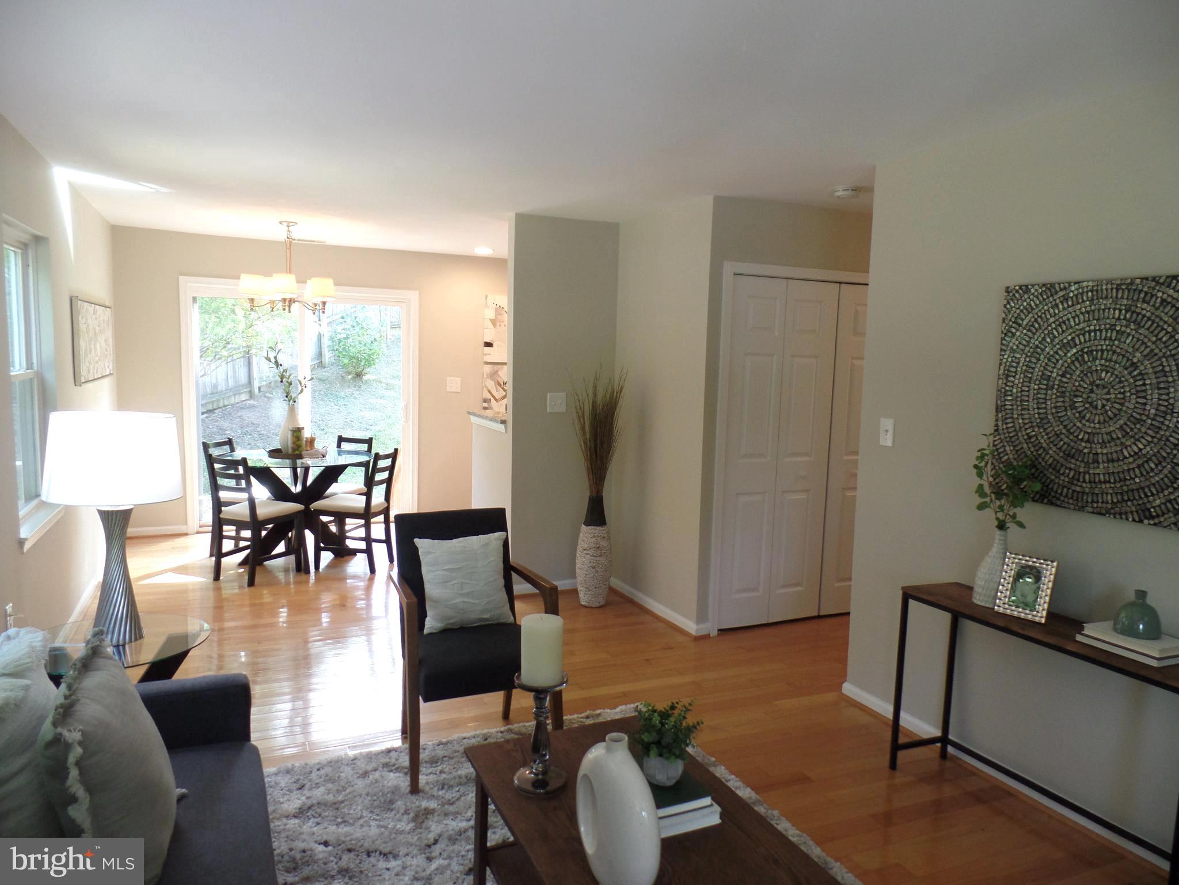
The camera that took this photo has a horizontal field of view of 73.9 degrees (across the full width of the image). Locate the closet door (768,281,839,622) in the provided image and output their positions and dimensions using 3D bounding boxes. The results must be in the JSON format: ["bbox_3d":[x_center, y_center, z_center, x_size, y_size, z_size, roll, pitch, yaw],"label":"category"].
[{"bbox_3d":[1.267,0.068,4.636,0.380,2.005,0.040,-1,7,-24],"label":"closet door"}]

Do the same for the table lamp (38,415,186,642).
[{"bbox_3d":[-1.608,0.289,2.656,0.415,0.775,0.415,-1,7,-24],"label":"table lamp"}]

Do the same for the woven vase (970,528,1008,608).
[{"bbox_3d":[1.463,0.440,2.798,0.150,0.268,0.150,-1,7,-24],"label":"woven vase"}]

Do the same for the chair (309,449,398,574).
[{"bbox_3d":[-1.695,0.469,5.676,0.510,0.860,0.420,3,6,12],"label":"chair"}]

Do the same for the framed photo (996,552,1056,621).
[{"bbox_3d":[1.486,0.491,2.668,0.030,0.210,0.157,23,-10,-42],"label":"framed photo"}]

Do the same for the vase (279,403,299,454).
[{"bbox_3d":[-2.296,-0.104,6.029,0.175,0.360,0.175,-1,7,-24],"label":"vase"}]

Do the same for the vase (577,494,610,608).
[{"bbox_3d":[0.035,0.683,4.975,0.220,0.700,0.220,1,6,0],"label":"vase"}]

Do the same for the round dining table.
[{"bbox_3d":[-2.137,0.491,5.820,1.020,0.760,1.020,-1,7,-25],"label":"round dining table"}]

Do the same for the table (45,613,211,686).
[{"bbox_3d":[-1.617,0.947,2.683,0.580,0.555,0.580,-1,7,-25],"label":"table"}]

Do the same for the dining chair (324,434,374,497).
[{"bbox_3d":[-2.015,0.393,6.296,0.420,0.860,0.510,4,7,20],"label":"dining chair"}]

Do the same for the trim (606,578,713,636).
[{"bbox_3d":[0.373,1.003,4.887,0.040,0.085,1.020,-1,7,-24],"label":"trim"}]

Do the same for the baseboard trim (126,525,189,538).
[{"bbox_3d":[-3.511,0.722,6.335,0.450,0.090,0.015,-1,7,-25],"label":"baseboard trim"}]

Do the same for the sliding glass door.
[{"bbox_3d":[-2.431,-0.272,6.744,1.840,2.050,0.120,-1,7,-25],"label":"sliding glass door"}]

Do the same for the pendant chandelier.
[{"bbox_3d":[-2.156,-1.239,5.602,0.650,0.640,0.650,-1,7,-25],"label":"pendant chandelier"}]

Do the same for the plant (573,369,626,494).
[{"bbox_3d":[0.066,-0.068,4.882,0.350,0.800,0.340,2,6,0],"label":"plant"}]

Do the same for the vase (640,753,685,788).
[{"bbox_3d":[0.183,0.794,1.931,0.104,0.090,0.104,2,6,0],"label":"vase"}]

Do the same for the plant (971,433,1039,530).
[{"bbox_3d":[1.473,0.138,2.766,0.190,0.330,0.190,-1,7,-24],"label":"plant"}]

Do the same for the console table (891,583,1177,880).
[{"bbox_3d":[1.507,0.962,2.597,0.275,0.724,1.020,-1,7,-24],"label":"console table"}]

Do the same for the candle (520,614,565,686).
[{"bbox_3d":[-0.115,0.519,1.971,0.105,0.165,0.105,1,6,0],"label":"candle"}]

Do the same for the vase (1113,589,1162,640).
[{"bbox_3d":[1.645,0.509,2.340,0.118,0.135,0.118,-1,7,-24],"label":"vase"}]

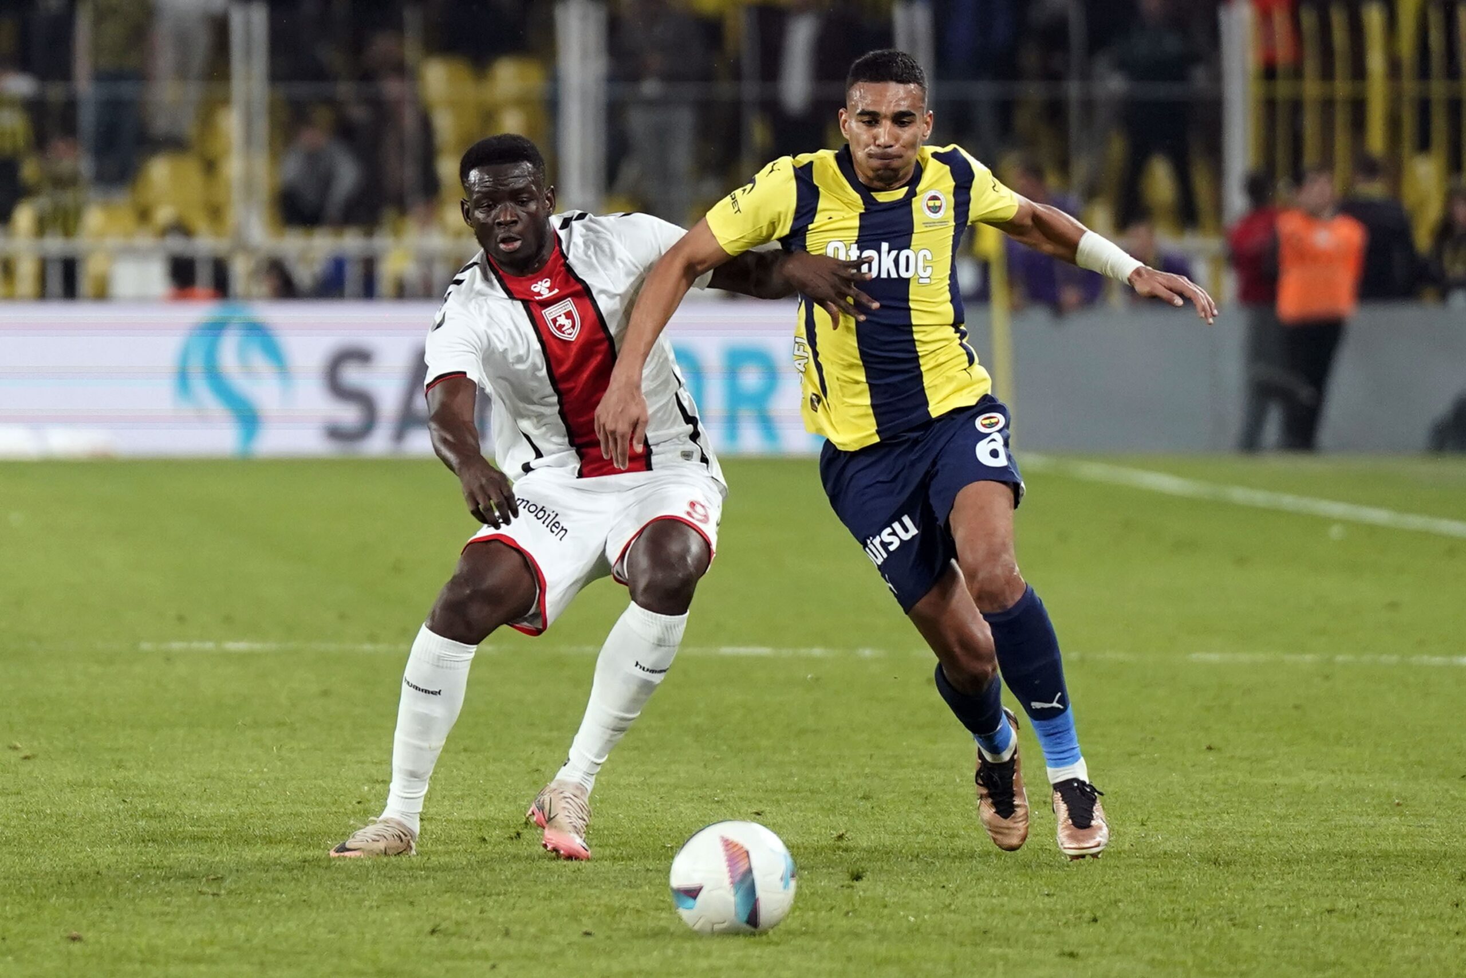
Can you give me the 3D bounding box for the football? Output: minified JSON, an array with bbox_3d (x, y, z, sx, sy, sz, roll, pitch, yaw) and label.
[{"bbox_3d":[0.002,0.686,14.170,0.220,0.220,0.220,0,1,0],"label":"football"}]

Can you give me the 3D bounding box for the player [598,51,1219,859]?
[{"bbox_3d":[0.350,-0.065,16.200,1.220,1.620,0.820,0,1,-3],"label":"player"}]

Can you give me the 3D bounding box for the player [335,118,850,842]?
[{"bbox_3d":[-0.260,0.018,16.250,1.090,1.450,0.780,0,1,5],"label":"player"}]

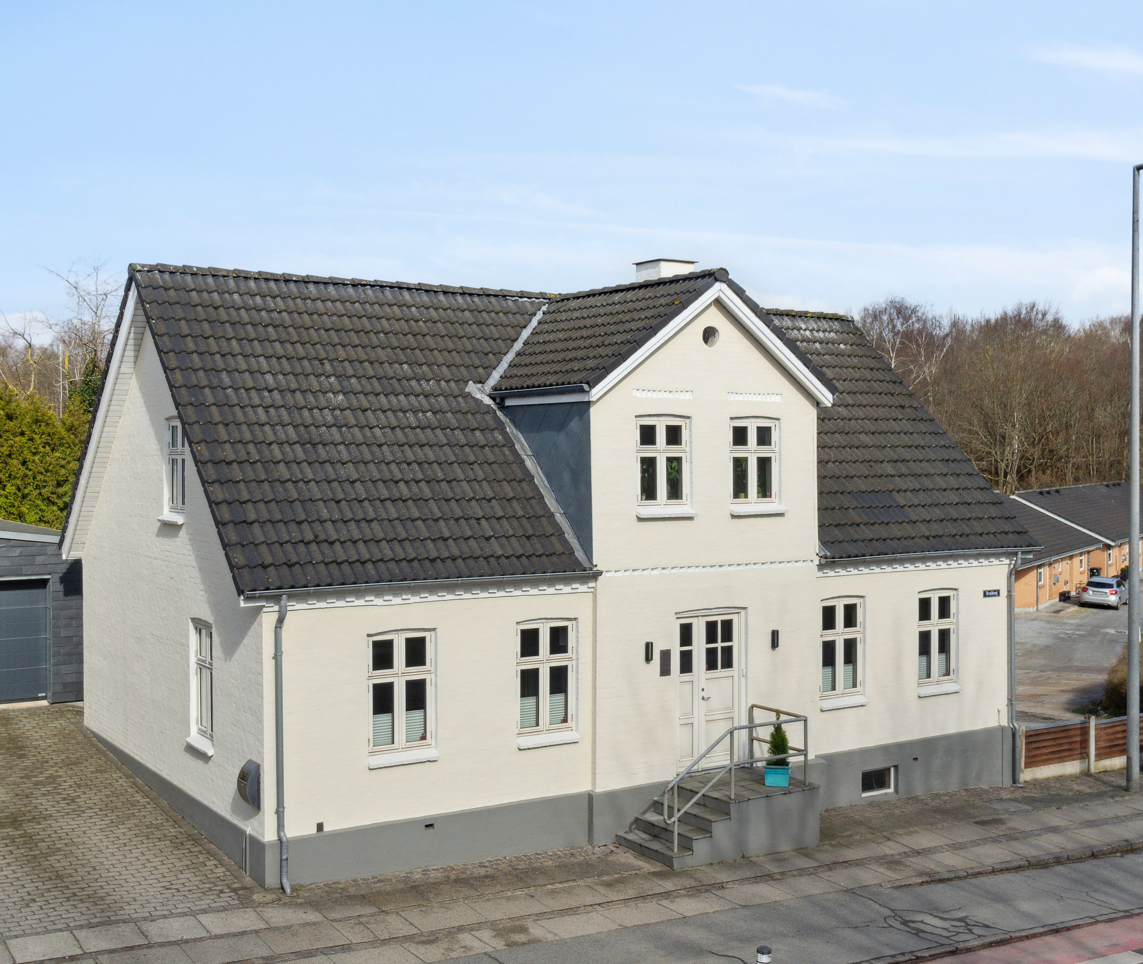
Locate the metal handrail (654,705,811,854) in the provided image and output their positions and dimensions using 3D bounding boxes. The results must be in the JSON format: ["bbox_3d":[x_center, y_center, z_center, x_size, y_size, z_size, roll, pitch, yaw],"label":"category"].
[{"bbox_3d":[1.855,3.896,17.645,2.360,1.510,1.180,-1,1,-31],"label":"metal handrail"}]

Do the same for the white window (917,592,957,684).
[{"bbox_3d":[5.751,2.446,20.964,0.890,1.440,0.140,-1,1,-31],"label":"white window"}]

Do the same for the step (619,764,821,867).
[{"bbox_3d":[1.984,4.499,17.704,2.390,0.800,1.280,-1,1,-31],"label":"step"}]

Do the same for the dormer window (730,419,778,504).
[{"bbox_3d":[2.580,-0.285,18.918,0.910,1.210,0.140,-1,1,-31],"label":"dormer window"}]

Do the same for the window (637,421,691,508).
[{"bbox_3d":[1.221,-0.267,18.102,0.920,1.210,0.140,-1,1,-31],"label":"window"}]

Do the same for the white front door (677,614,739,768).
[{"bbox_3d":[1.872,2.913,18.644,1.220,2.190,0.130,-1,1,-31],"label":"white front door"}]

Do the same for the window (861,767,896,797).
[{"bbox_3d":[4.668,4.577,20.274,0.735,0.410,0.120,-1,1,-31],"label":"window"}]

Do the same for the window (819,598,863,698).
[{"bbox_3d":[4.034,2.470,19.933,0.895,1.440,0.140,-1,1,-31],"label":"window"}]

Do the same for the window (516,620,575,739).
[{"bbox_3d":[-0.348,2.528,17.301,0.900,1.440,0.140,-1,1,-31],"label":"window"}]

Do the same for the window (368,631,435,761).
[{"bbox_3d":[-2.095,2.551,16.252,0.905,1.440,0.140,-1,1,-31],"label":"window"}]

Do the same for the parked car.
[{"bbox_3d":[25.160,5.170,62.600,1.790,1.440,4.300,0,1,31],"label":"parked car"}]

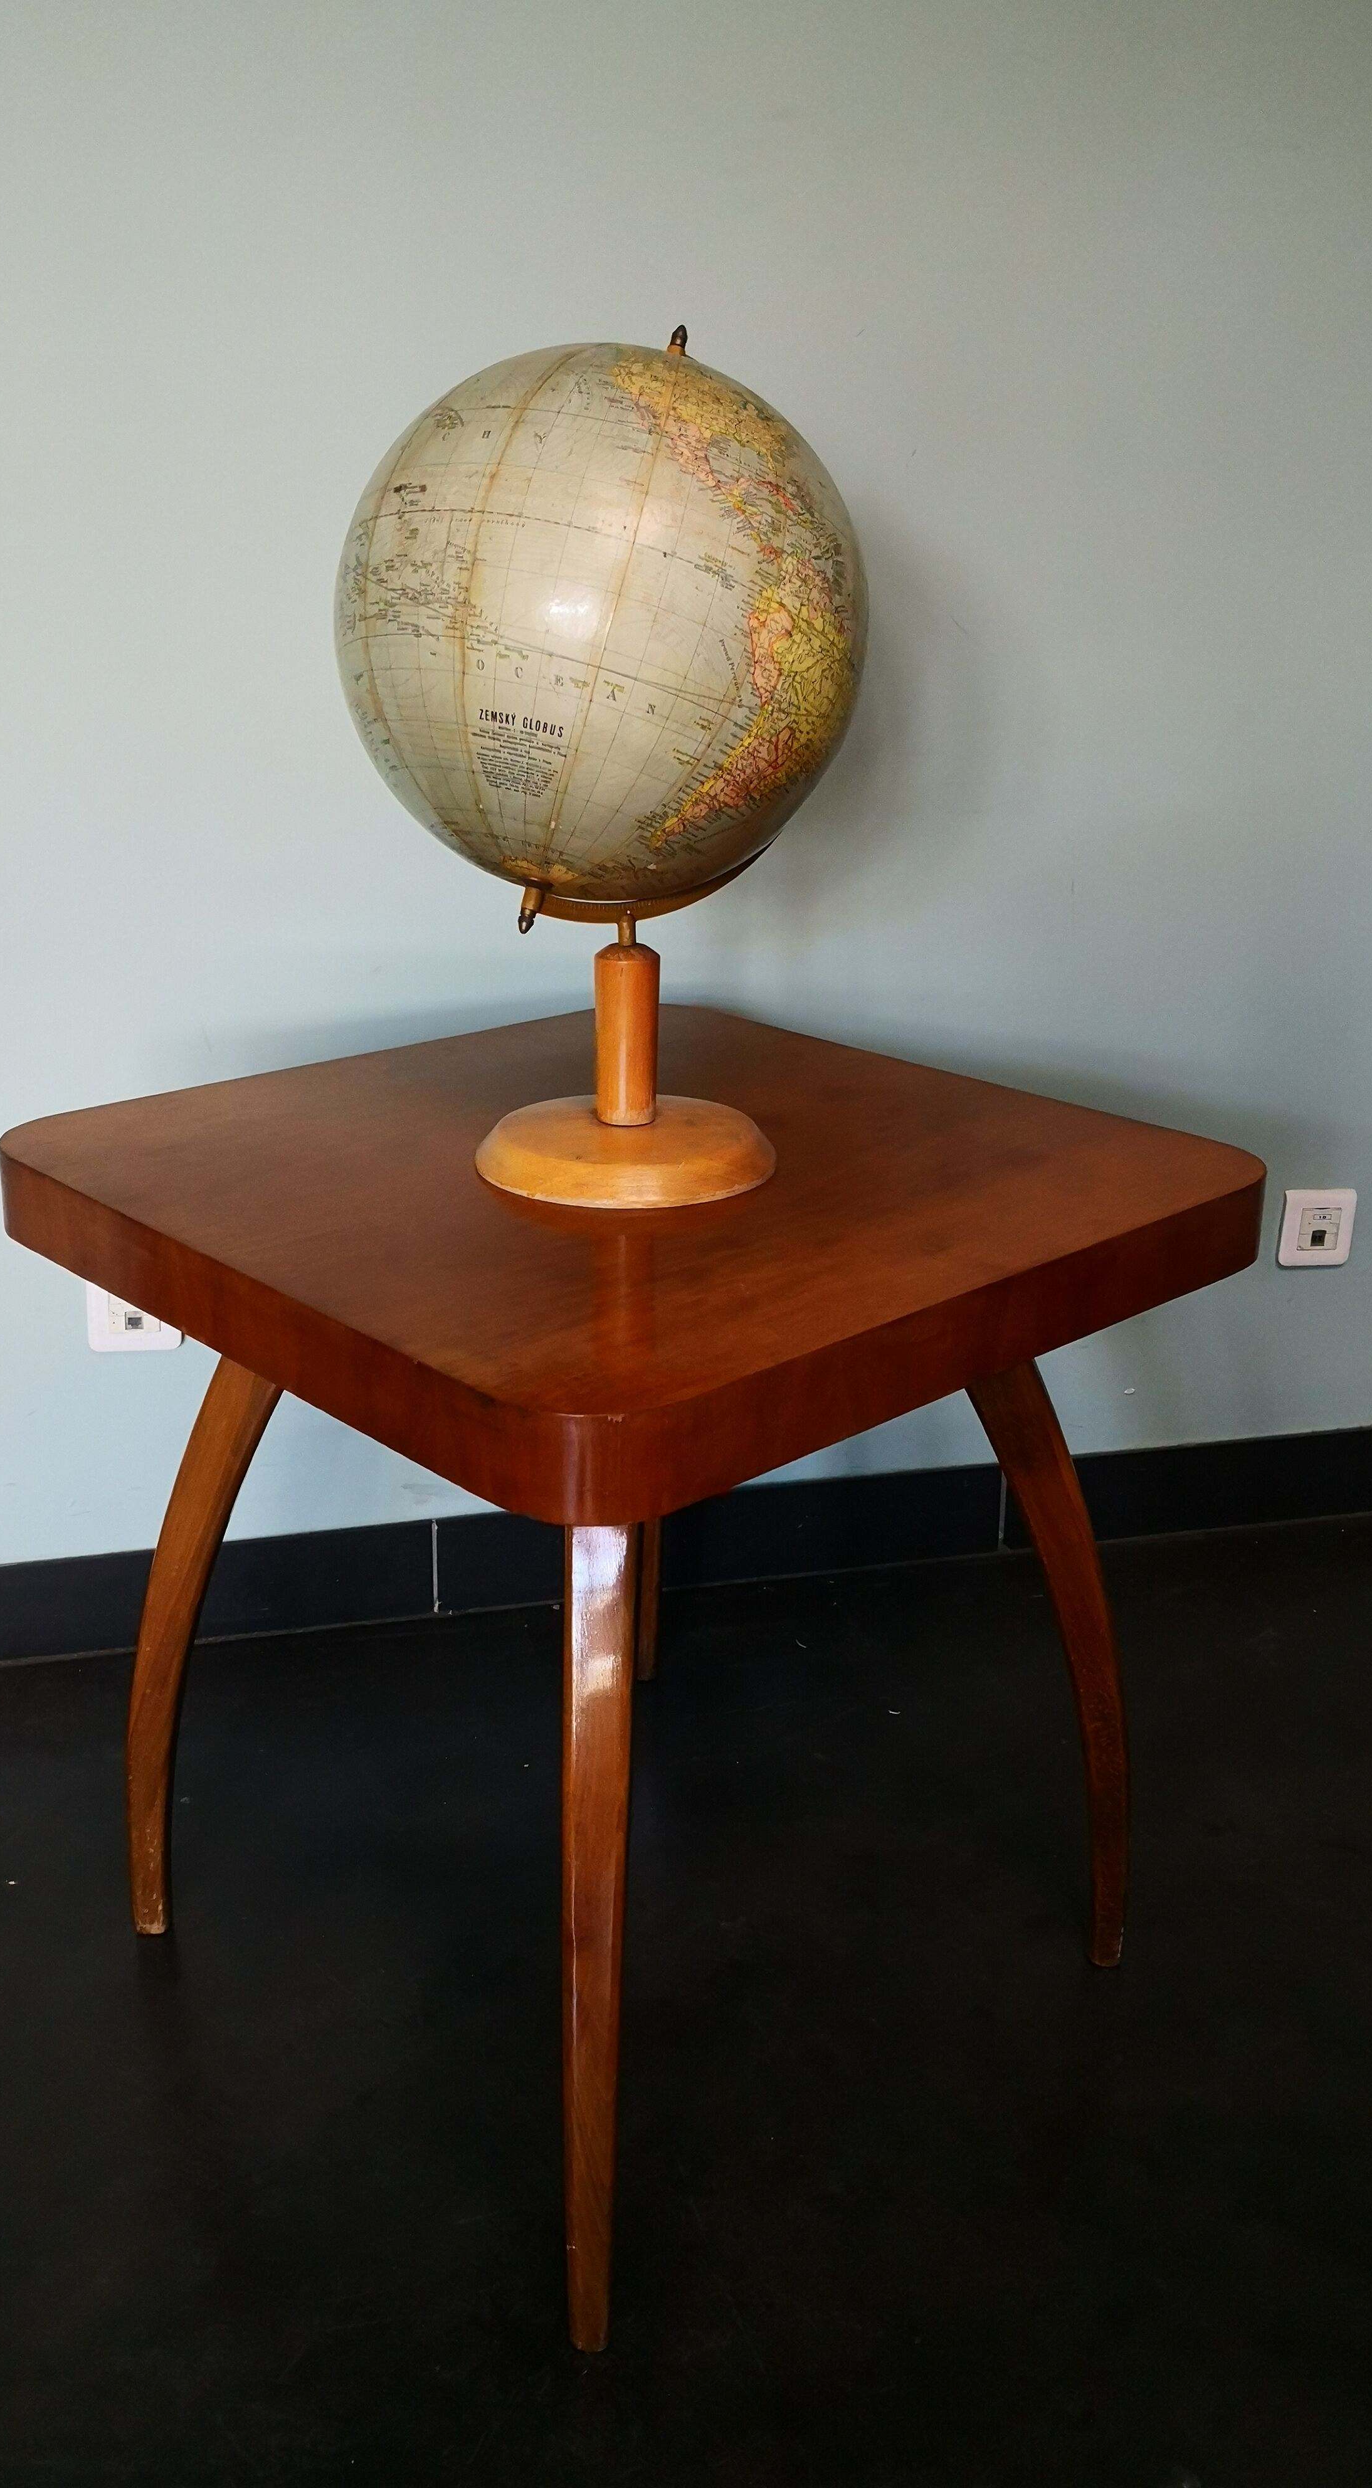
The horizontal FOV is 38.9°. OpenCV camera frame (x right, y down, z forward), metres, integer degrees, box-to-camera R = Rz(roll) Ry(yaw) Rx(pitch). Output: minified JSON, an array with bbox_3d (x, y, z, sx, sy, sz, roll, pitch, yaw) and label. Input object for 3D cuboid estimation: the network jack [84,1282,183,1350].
[{"bbox_3d":[-0.503,0.060,1.769,0.081,0.081,0.014,-4,20,-13],"label":"network jack"}]

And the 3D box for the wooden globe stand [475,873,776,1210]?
[{"bbox_3d":[-0.037,-0.131,1.236,0.194,0.166,0.194,1,20,0],"label":"wooden globe stand"}]

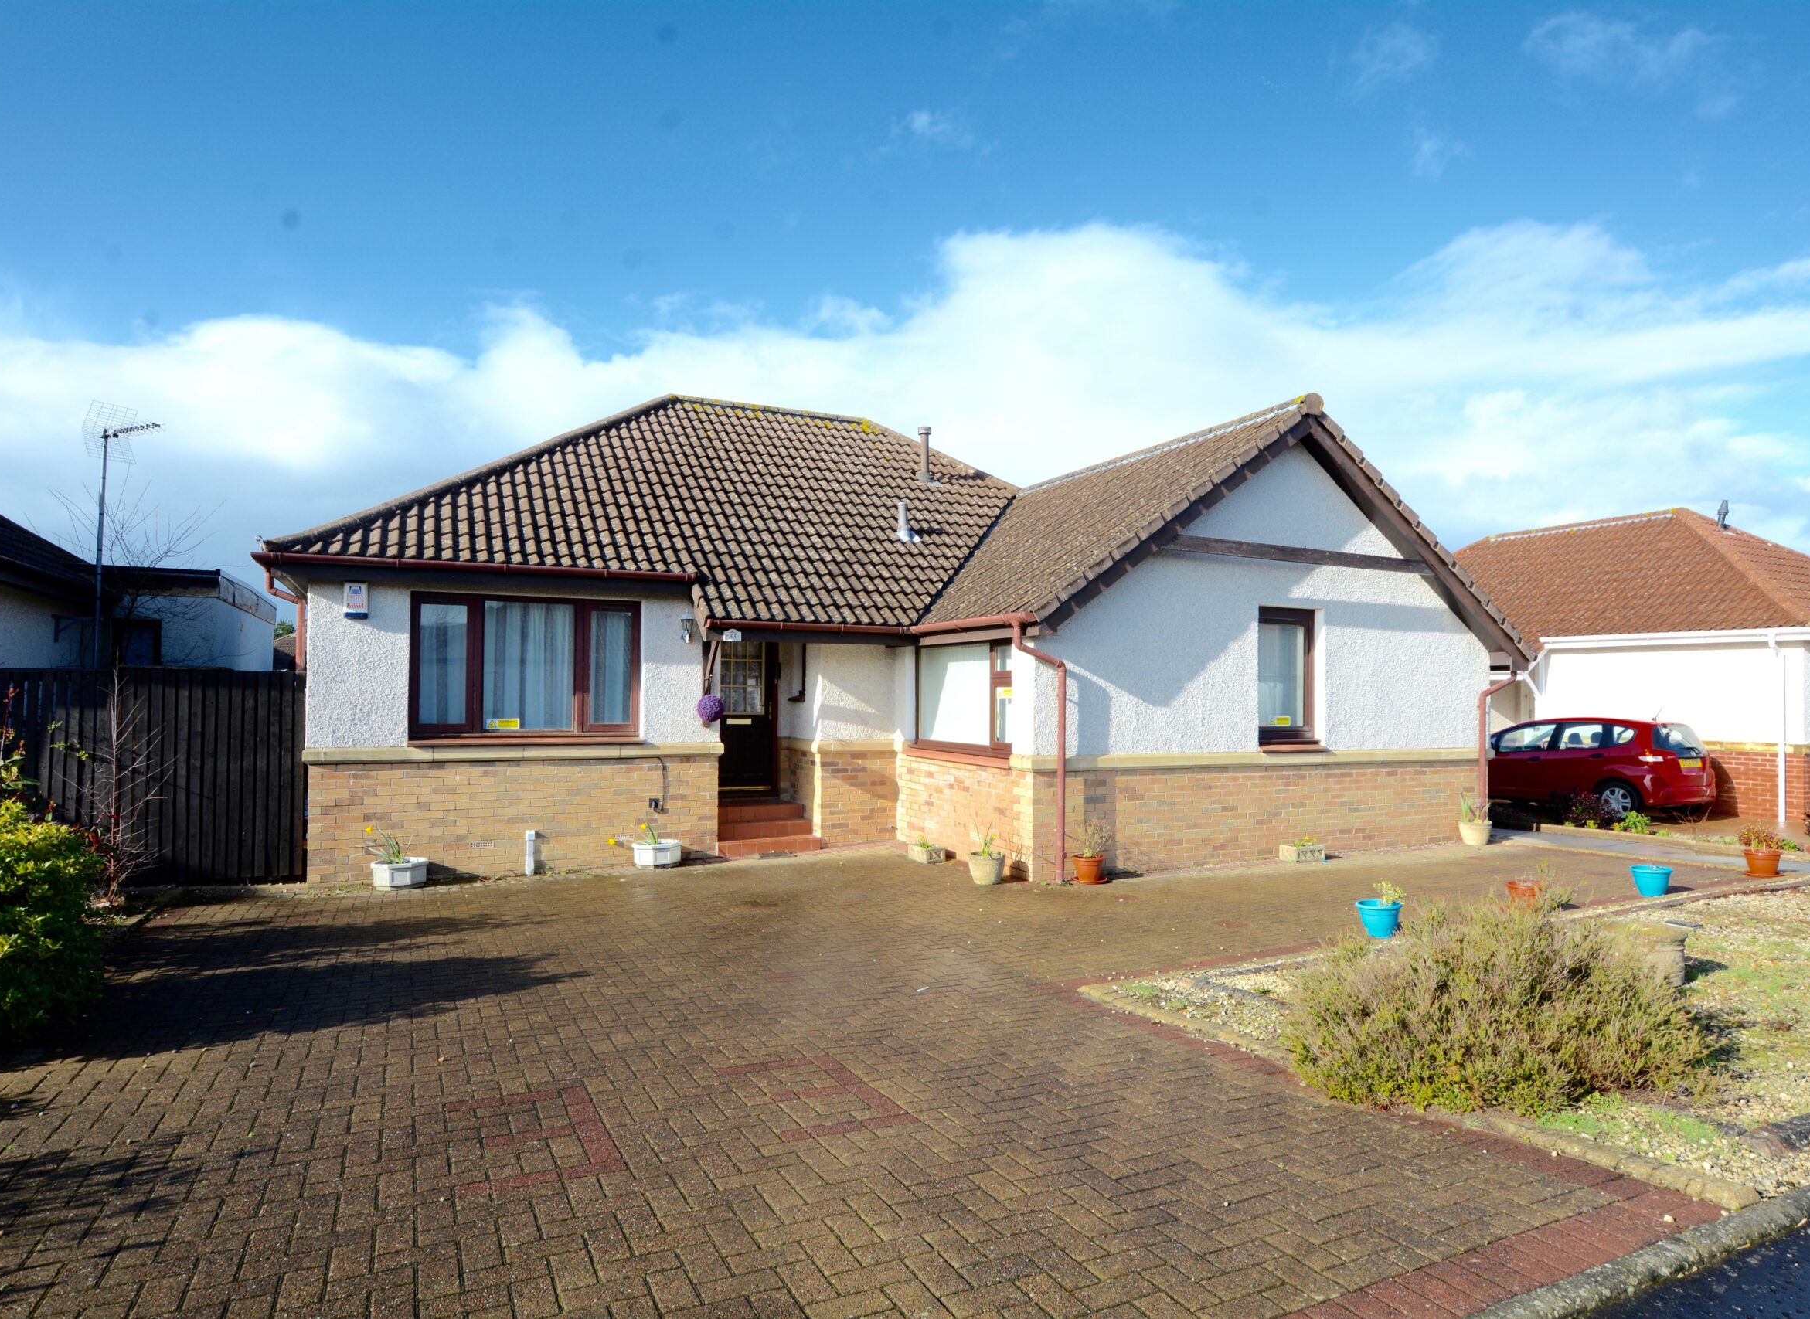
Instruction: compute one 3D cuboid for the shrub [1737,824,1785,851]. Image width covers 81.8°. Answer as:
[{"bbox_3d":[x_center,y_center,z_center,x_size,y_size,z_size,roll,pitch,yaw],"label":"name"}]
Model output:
[{"bbox_3d":[7.693,1.589,9.380,0.360,0.260,0.360,1,-2,-25],"label":"shrub"}]

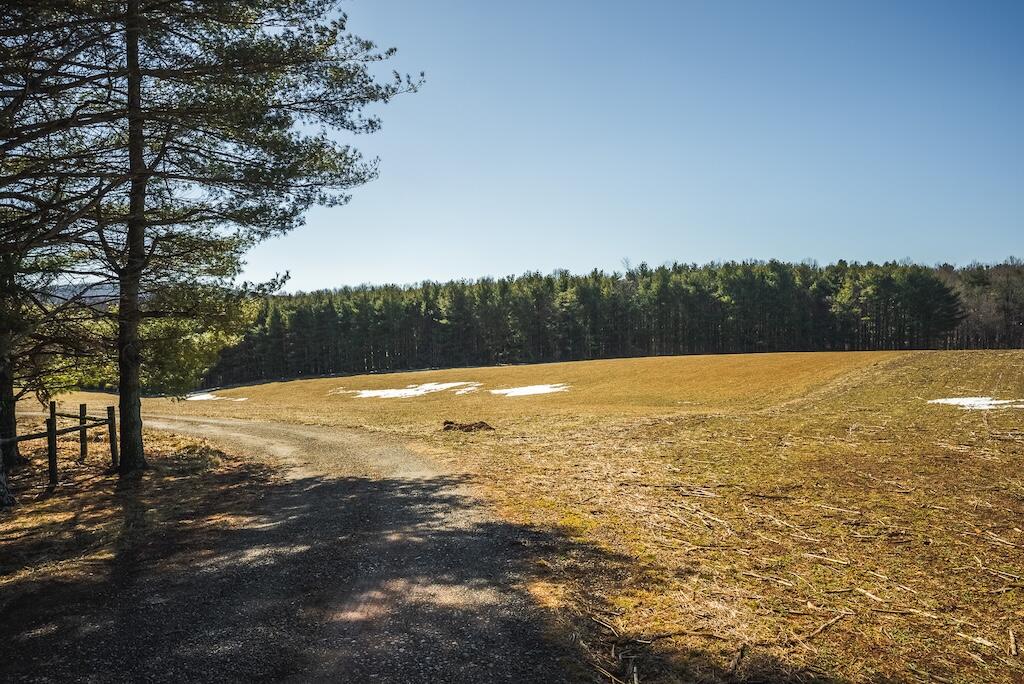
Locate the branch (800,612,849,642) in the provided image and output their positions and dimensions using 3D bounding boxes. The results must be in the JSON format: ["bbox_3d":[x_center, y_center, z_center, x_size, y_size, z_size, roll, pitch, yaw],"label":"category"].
[{"bbox_3d":[1.841,1.640,3.643,0.506,0.035,0.050,0,0,-37],"label":"branch"}]

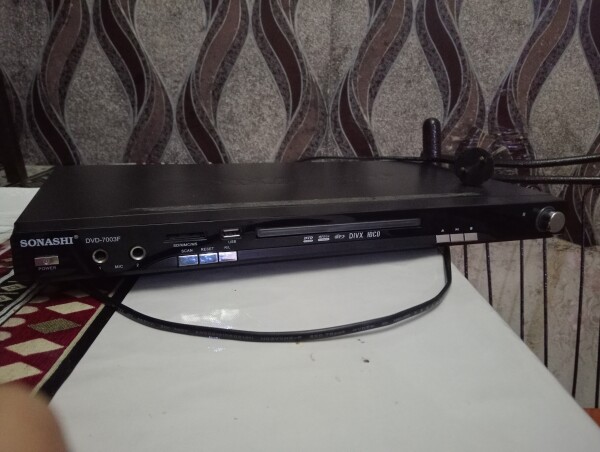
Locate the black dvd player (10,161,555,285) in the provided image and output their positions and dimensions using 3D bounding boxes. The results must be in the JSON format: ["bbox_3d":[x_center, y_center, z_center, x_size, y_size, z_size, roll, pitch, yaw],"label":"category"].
[{"bbox_3d":[-0.003,-0.020,0.456,0.430,0.042,0.217,-3,17,-20],"label":"black dvd player"}]

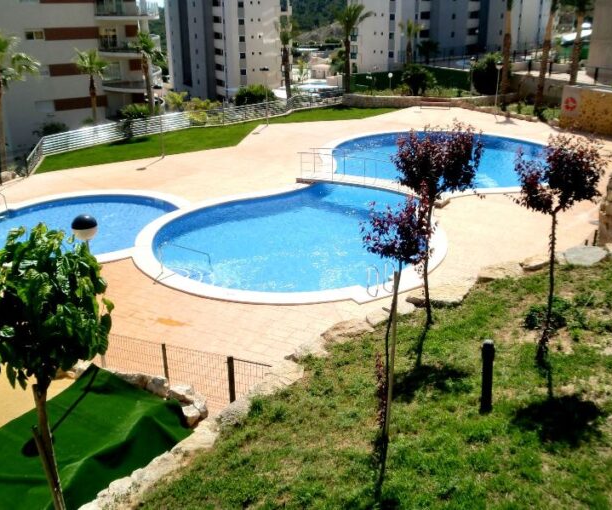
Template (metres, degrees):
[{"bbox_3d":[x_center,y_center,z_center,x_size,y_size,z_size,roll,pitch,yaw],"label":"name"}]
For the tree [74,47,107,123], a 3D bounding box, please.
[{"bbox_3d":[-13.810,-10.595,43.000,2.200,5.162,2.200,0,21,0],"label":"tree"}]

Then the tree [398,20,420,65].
[{"bbox_3d":[10.228,-20.922,66.000,2.200,4.150,2.200,0,21,0],"label":"tree"}]

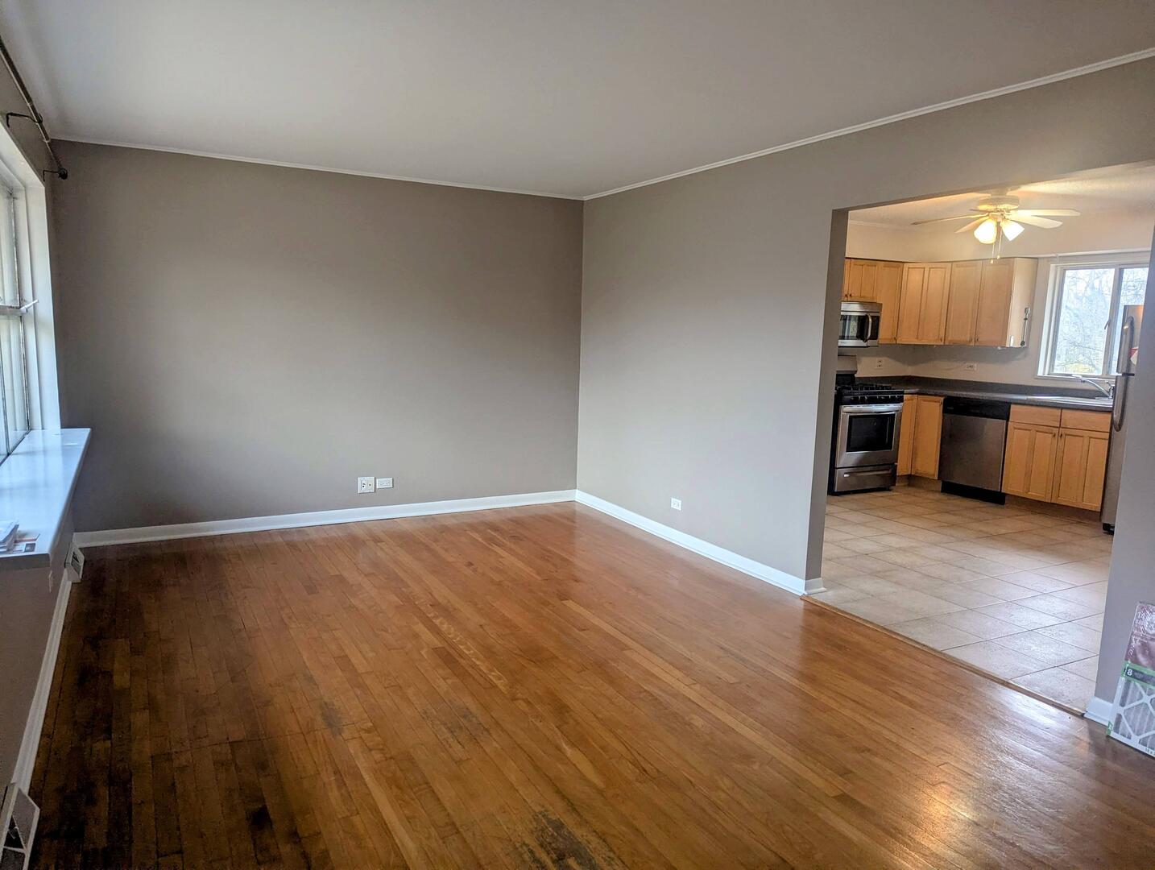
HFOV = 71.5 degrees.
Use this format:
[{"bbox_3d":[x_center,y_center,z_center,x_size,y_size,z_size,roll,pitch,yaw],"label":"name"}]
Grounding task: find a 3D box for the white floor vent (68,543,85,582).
[{"bbox_3d":[-2.783,0.706,4.441,0.066,0.108,0.435,-3,9,-29],"label":"white floor vent"}]

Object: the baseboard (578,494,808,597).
[{"bbox_3d":[0.605,0.663,5.438,0.028,0.090,2.575,-3,9,-29],"label":"baseboard"}]

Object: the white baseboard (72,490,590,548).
[{"bbox_3d":[-1.530,0.564,5.705,3.490,0.090,0.028,-3,9,-29],"label":"white baseboard"}]

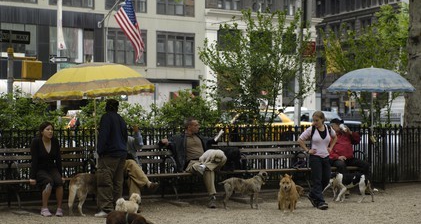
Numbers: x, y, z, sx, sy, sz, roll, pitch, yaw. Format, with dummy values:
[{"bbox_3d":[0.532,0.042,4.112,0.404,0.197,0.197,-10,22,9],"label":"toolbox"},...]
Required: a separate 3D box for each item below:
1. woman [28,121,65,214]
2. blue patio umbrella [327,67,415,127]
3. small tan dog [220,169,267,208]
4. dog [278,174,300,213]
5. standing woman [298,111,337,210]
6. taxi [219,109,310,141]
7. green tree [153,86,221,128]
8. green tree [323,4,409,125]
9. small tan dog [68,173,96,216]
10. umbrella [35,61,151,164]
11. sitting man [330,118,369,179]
[{"bbox_3d":[-2.495,0.858,16.000,0.520,1.360,0.800,0,0,-18],"label":"woman"},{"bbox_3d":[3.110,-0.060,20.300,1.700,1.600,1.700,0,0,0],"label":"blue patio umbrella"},{"bbox_3d":[0.532,1.257,16.900,0.810,0.600,0.240,0,0,-9],"label":"small tan dog"},{"bbox_3d":[1.230,1.270,16.500,0.320,0.580,0.520,0,0,6],"label":"dog"},{"bbox_3d":[1.728,0.787,16.900,0.600,1.550,0.420,0,0,-6],"label":"standing woman"},{"bbox_3d":[1.250,0.690,38.300,1.950,1.520,5.400,0,0,43],"label":"taxi"},{"bbox_3d":[-0.486,0.516,21.300,1.500,2.000,1.400,0,0,0],"label":"green tree"},{"bbox_3d":[3.709,-0.559,25.000,2.200,4.000,2.100,0,0,0],"label":"green tree"},{"bbox_3d":[-1.740,1.220,15.980,0.950,0.680,0.290,0,0,-34],"label":"small tan dog"},{"bbox_3d":[-1.867,0.097,17.000,1.930,1.760,1.930,-2,1,0],"label":"umbrella"},{"bbox_3d":[2.570,0.840,19.500,0.680,1.360,0.800,0,0,-30],"label":"sitting man"}]

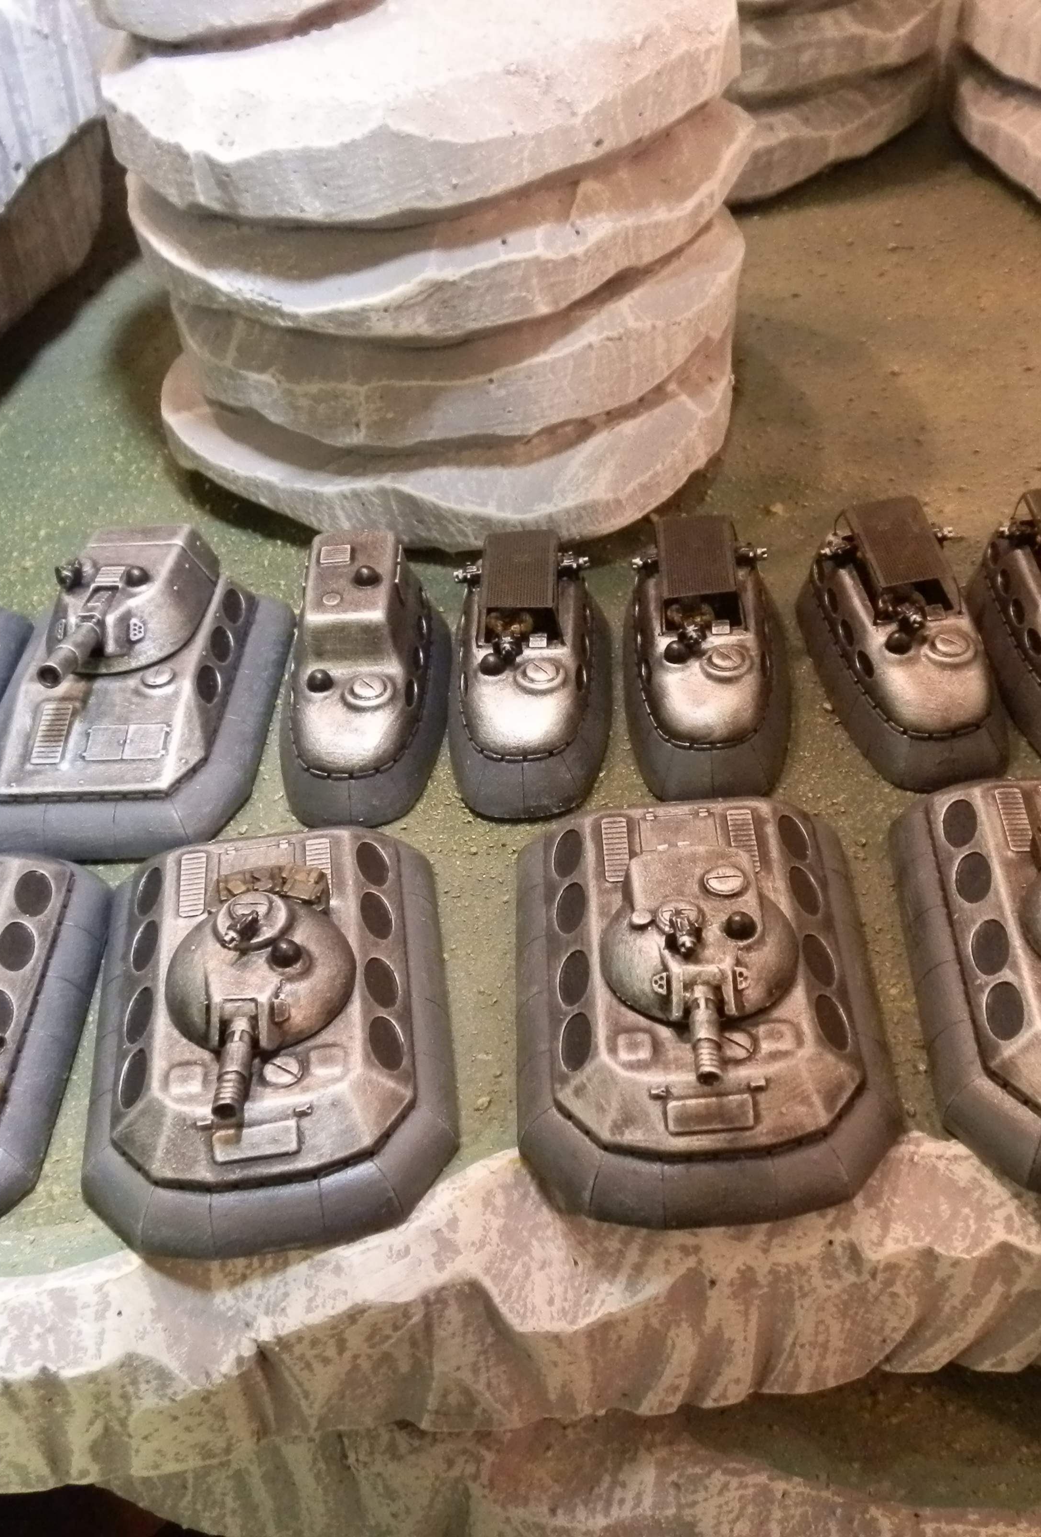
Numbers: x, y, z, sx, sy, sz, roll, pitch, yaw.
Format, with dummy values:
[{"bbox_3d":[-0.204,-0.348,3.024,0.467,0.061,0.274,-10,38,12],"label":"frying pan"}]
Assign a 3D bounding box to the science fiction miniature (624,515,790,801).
[{"bbox_3d":[0.038,-0.025,0.342,0.036,0.026,0.069,-3,42,4],"label":"science fiction miniature"}]

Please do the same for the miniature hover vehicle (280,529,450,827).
[{"bbox_3d":[-0.034,-0.021,0.344,0.036,0.029,0.069,-4,42,3],"label":"miniature hover vehicle"}]

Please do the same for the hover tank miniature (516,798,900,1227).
[{"bbox_3d":[0.029,0.029,0.278,0.061,0.033,0.091,-4,42,2],"label":"hover tank miniature"}]

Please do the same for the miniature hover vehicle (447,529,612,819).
[{"bbox_3d":[0.001,-0.023,0.344,0.036,0.026,0.069,-2,42,5],"label":"miniature hover vehicle"}]

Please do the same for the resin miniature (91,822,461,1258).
[{"bbox_3d":[-0.044,0.034,0.281,0.061,0.033,0.091,-8,42,-1],"label":"resin miniature"}]

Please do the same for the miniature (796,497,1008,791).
[{"bbox_3d":[0.081,-0.027,0.339,0.036,0.026,0.069,-8,42,-1],"label":"miniature"}]

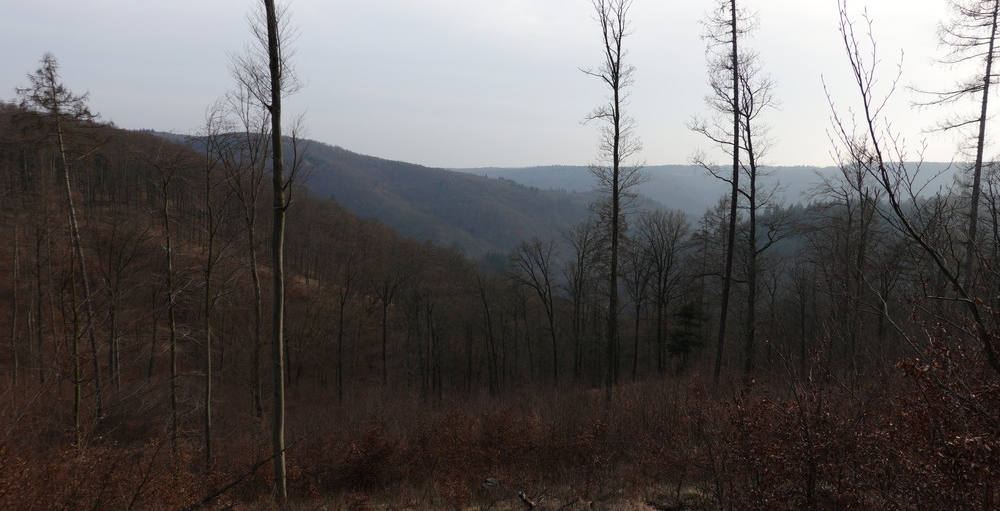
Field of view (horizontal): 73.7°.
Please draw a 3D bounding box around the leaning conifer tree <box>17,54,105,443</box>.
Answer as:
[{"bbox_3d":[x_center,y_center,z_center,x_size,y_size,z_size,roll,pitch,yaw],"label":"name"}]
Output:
[{"bbox_3d":[-21.313,-0.287,33.233,4.200,18.800,3.900,0,7,0],"label":"leaning conifer tree"}]

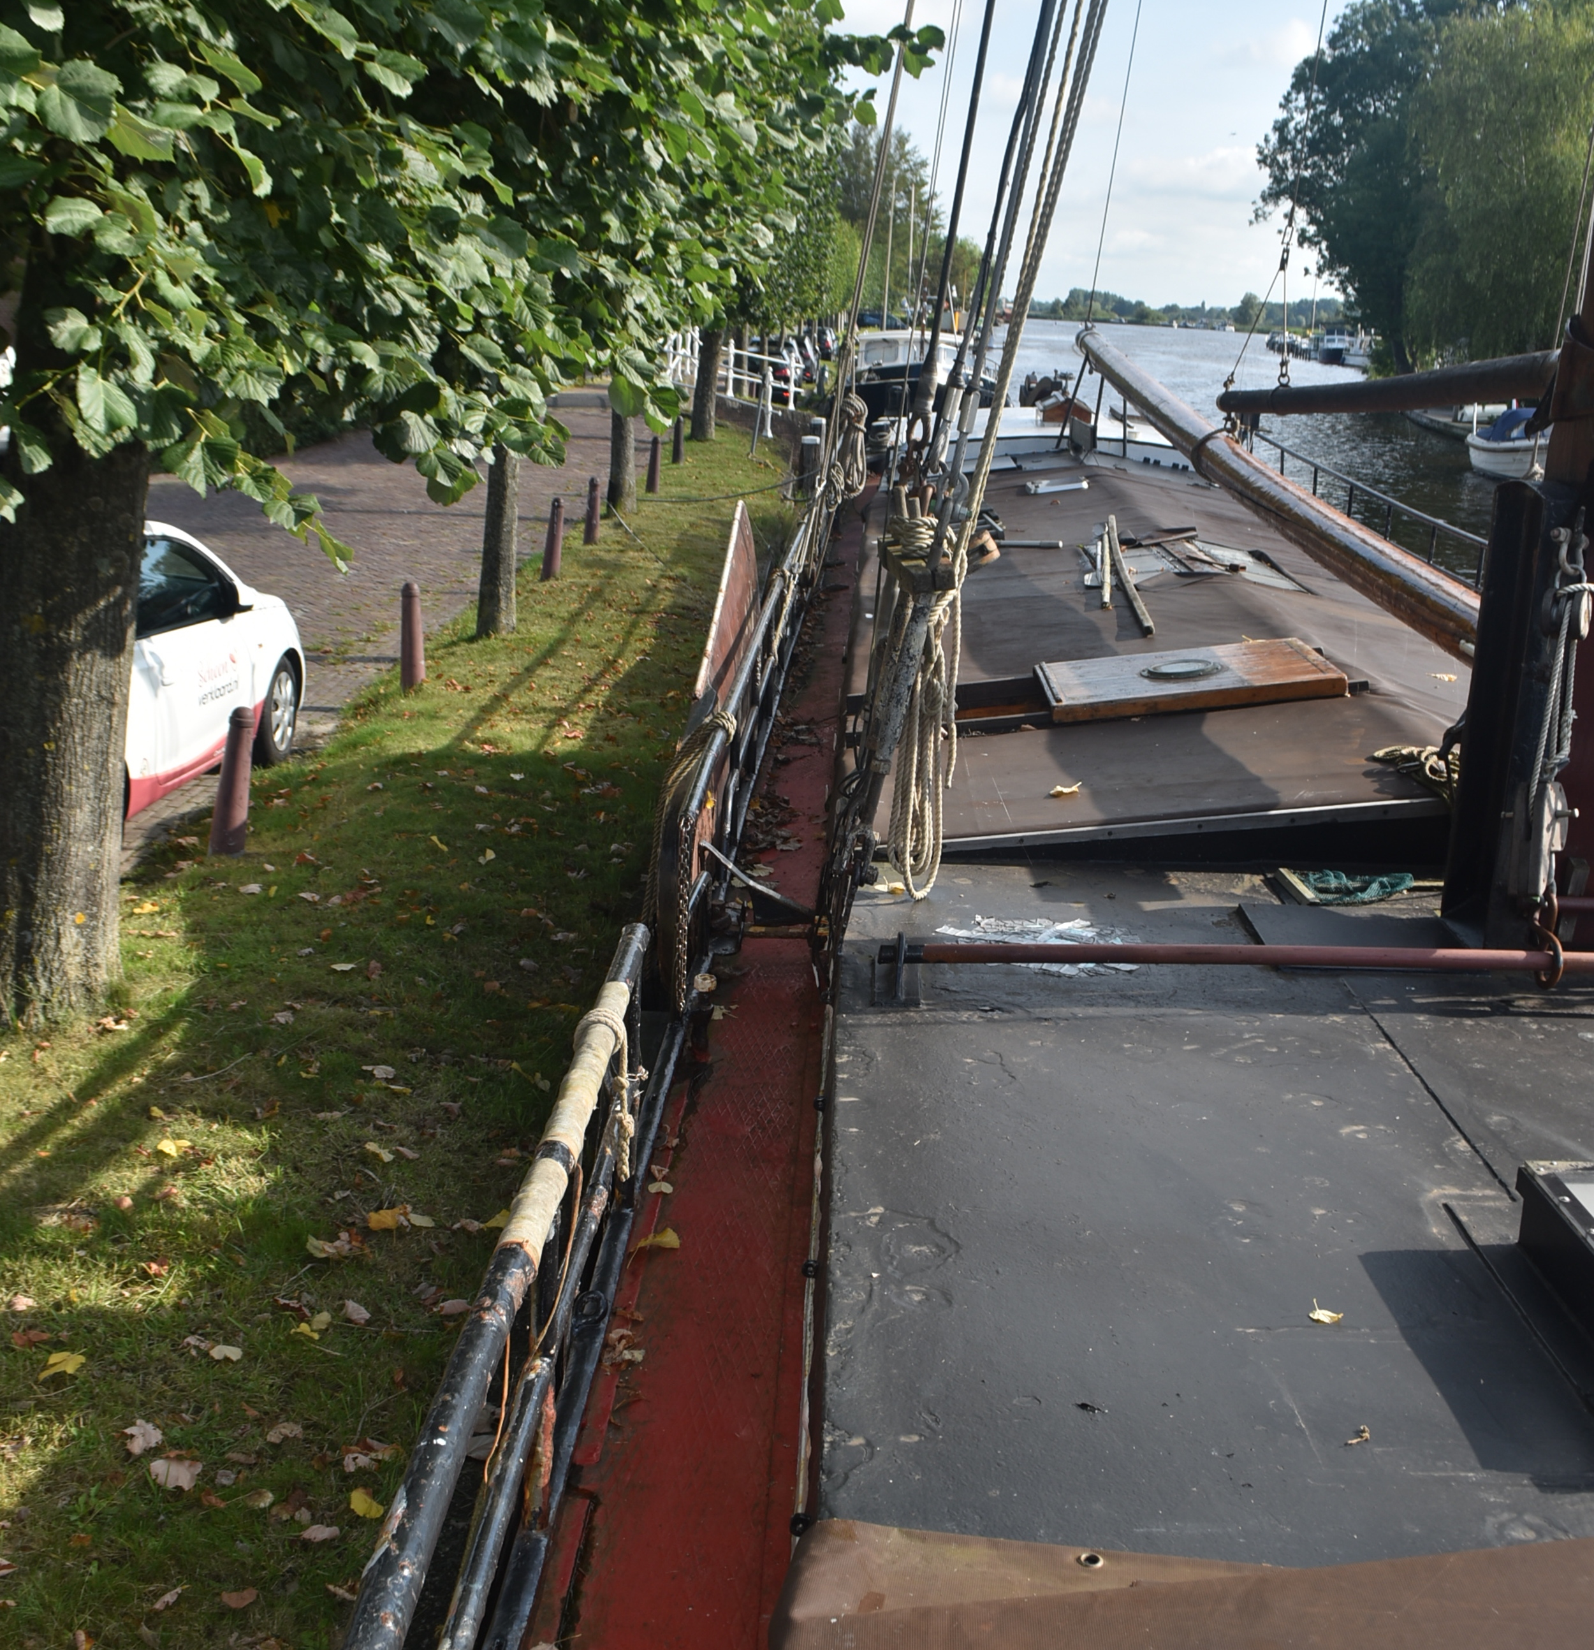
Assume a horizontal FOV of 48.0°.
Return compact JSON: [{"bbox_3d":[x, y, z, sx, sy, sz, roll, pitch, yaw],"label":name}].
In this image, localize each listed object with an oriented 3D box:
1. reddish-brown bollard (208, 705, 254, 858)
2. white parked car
[{"bbox_3d":[-2.629,-0.206,8.379,0.155,0.707,0.155,11,14,1],"label":"reddish-brown bollard"},{"bbox_3d":[-3.822,-0.829,9.117,1.630,1.490,3.550,3,16,3],"label":"white parked car"}]

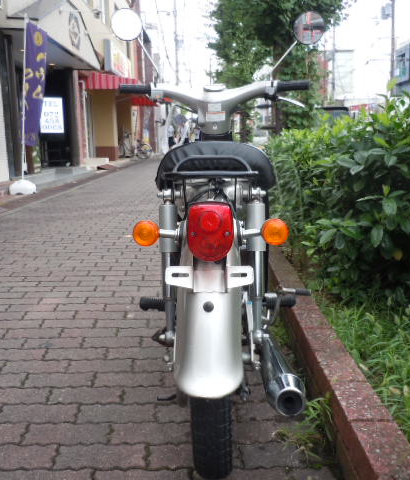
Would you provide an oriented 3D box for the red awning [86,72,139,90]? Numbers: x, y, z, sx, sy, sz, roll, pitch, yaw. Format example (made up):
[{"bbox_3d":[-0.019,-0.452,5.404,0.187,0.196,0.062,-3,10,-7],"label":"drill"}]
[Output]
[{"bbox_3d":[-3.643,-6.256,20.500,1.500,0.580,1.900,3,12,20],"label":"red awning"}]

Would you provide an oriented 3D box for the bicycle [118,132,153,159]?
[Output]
[{"bbox_3d":[-3.061,-4.162,22.800,1.620,1.080,0.560,1,11,6],"label":"bicycle"}]

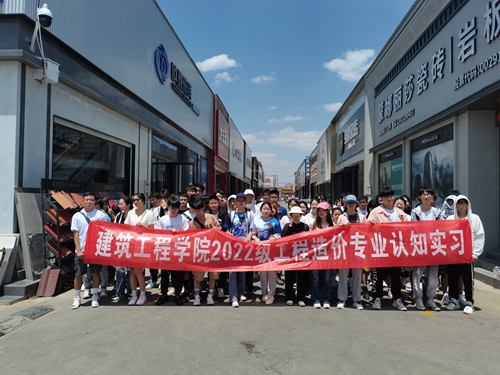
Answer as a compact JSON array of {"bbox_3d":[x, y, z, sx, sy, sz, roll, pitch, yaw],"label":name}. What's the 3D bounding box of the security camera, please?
[{"bbox_3d":[-3.530,-2.937,6.450,0.250,0.360,0.220,0,-2,30],"label":"security camera"}]

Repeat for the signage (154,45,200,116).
[{"bbox_3d":[-3.156,-4.742,17.898,0.100,1.457,8.019,1,-2,4],"label":"signage"}]

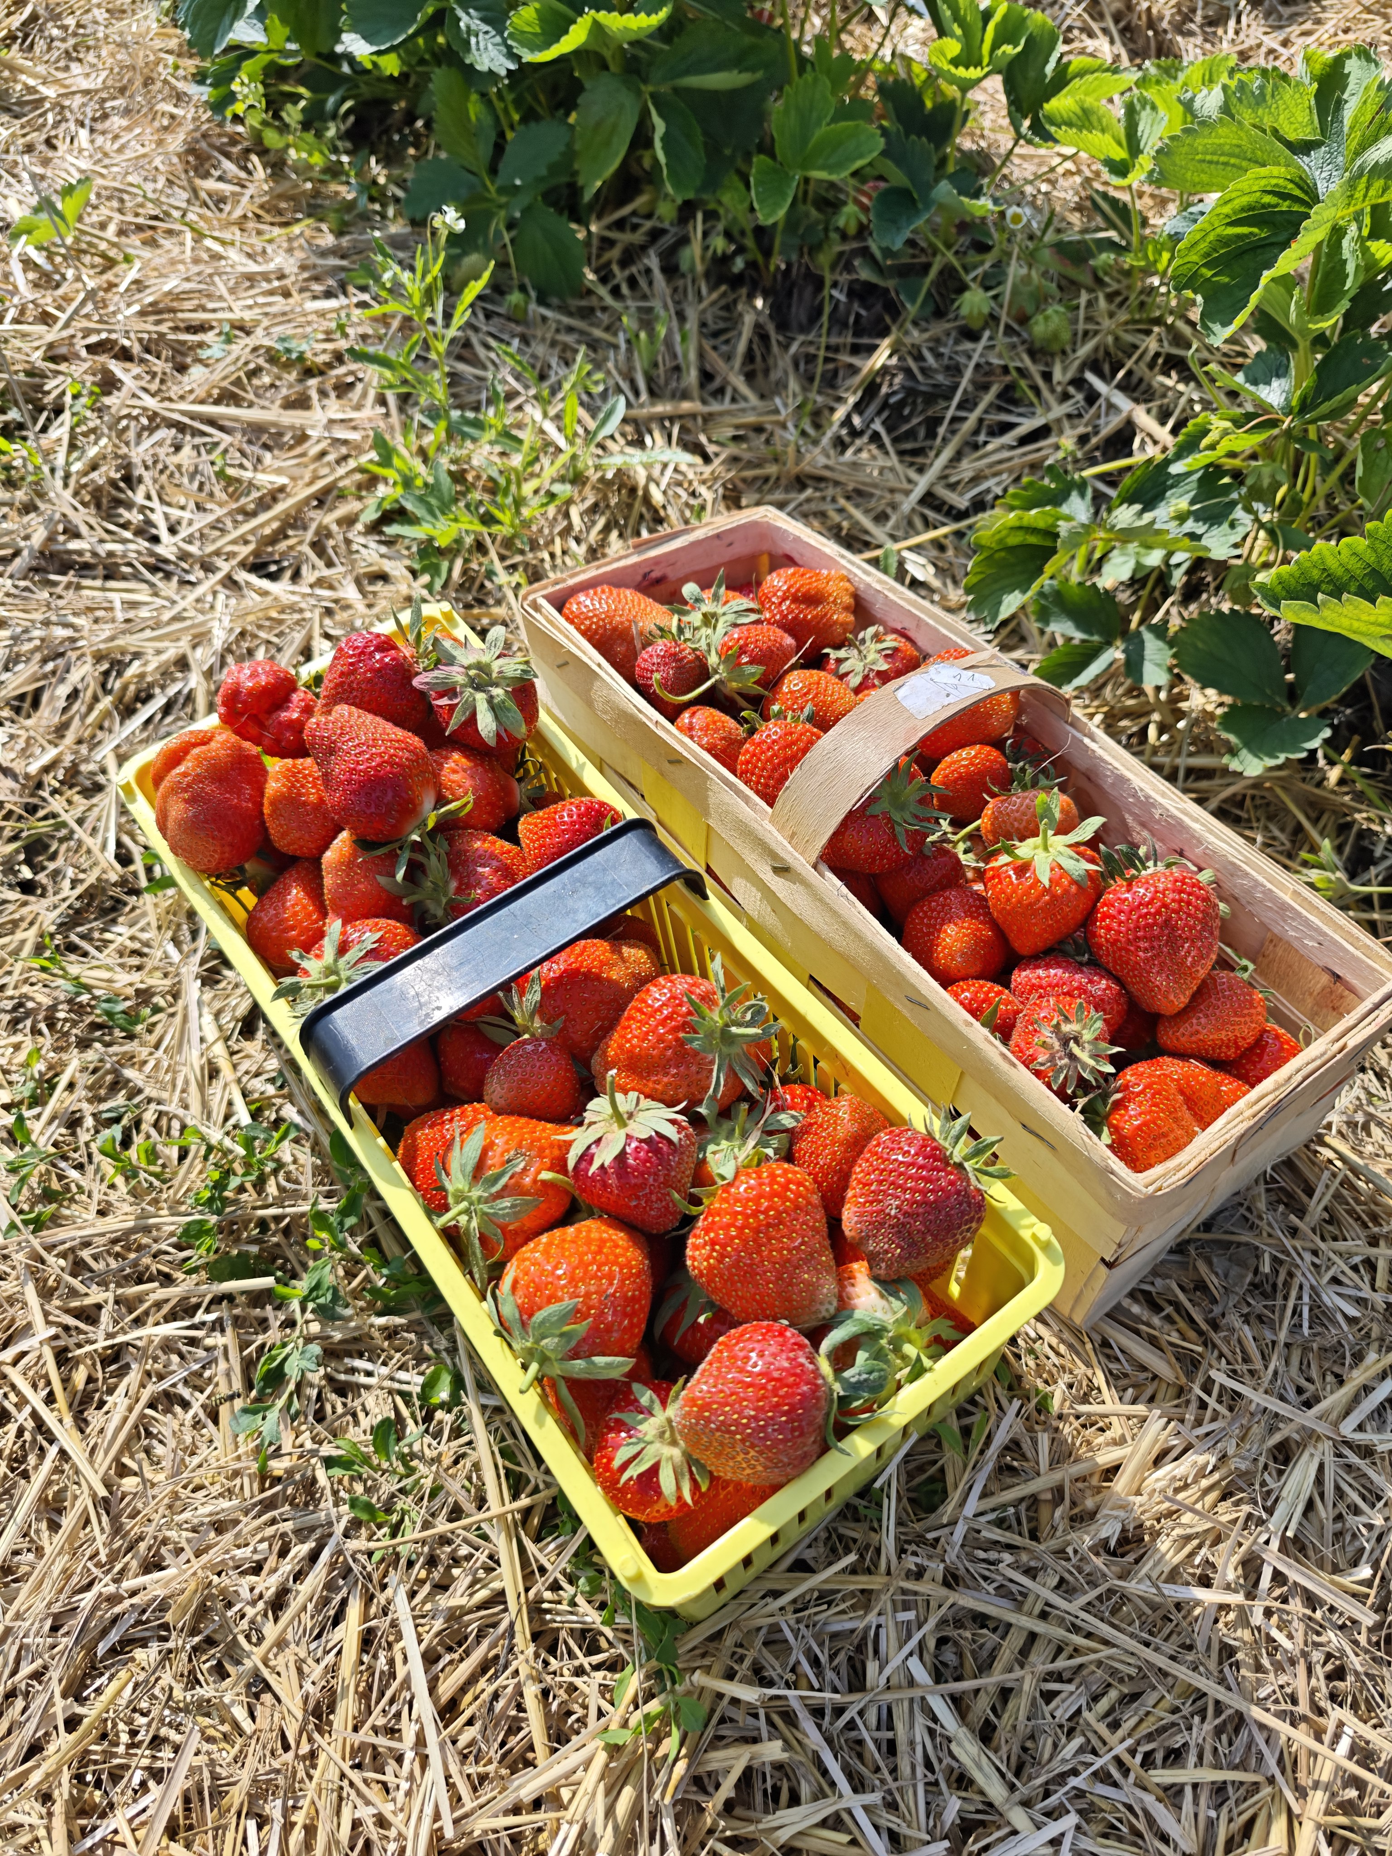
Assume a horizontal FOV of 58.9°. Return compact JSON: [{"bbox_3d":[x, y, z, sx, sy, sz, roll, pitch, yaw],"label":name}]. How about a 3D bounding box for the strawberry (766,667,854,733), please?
[{"bbox_3d":[0.055,-0.107,0.588,0.041,0.036,0.038,-32,59,-22],"label":"strawberry"}]

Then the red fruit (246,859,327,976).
[{"bbox_3d":[-0.158,-0.004,0.480,0.034,0.034,0.045,22,90,-6],"label":"red fruit"}]

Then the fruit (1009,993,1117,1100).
[{"bbox_3d":[0.121,0.040,0.410,0.036,0.037,0.036,0,90,9],"label":"fruit"}]

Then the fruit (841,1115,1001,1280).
[{"bbox_3d":[0.063,0.075,0.347,0.050,0.043,0.043,-41,90,-18],"label":"fruit"}]

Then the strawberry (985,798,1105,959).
[{"bbox_3d":[0.133,-0.019,0.472,0.045,0.055,0.045,-5,30,0],"label":"strawberry"}]

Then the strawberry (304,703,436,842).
[{"bbox_3d":[-0.121,-0.058,0.460,0.045,0.054,0.043,-42,25,0],"label":"strawberry"}]

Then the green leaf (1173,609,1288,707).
[{"bbox_3d":[0.260,-0.131,0.600,0.048,0.012,0.063,-40,68,-17],"label":"green leaf"}]

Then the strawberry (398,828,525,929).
[{"bbox_3d":[-0.090,-0.018,0.483,0.052,0.038,0.038,-3,51,-25],"label":"strawberry"}]

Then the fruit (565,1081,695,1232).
[{"bbox_3d":[-0.020,0.074,0.395,0.040,0.047,0.040,-17,21,0],"label":"fruit"}]

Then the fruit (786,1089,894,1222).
[{"bbox_3d":[0.048,0.077,0.414,0.037,0.044,0.037,6,38,-2],"label":"fruit"}]

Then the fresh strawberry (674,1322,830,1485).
[{"bbox_3d":[0.015,0.127,0.329,0.044,0.042,0.043,-7,90,-25],"label":"fresh strawberry"}]

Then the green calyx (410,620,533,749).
[{"bbox_3d":[-0.089,-0.098,0.511,0.047,0.043,0.047,0,69,0],"label":"green calyx"}]

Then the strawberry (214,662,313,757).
[{"bbox_3d":[-0.163,-0.083,0.468,0.038,0.035,0.035,-1,53,1],"label":"strawberry"}]

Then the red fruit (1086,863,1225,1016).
[{"bbox_3d":[0.160,0.002,0.431,0.046,0.045,0.054,5,75,0],"label":"red fruit"}]

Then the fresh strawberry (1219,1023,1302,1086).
[{"bbox_3d":[0.228,0.056,0.499,0.036,0.038,0.036,44,33,-12],"label":"fresh strawberry"}]

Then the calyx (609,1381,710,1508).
[{"bbox_3d":[-0.009,0.146,0.352,0.034,0.013,0.036,0,47,-28],"label":"calyx"}]

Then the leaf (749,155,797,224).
[{"bbox_3d":[0.052,-0.509,0.850,0.033,0.011,0.049,17,86,19],"label":"leaf"}]

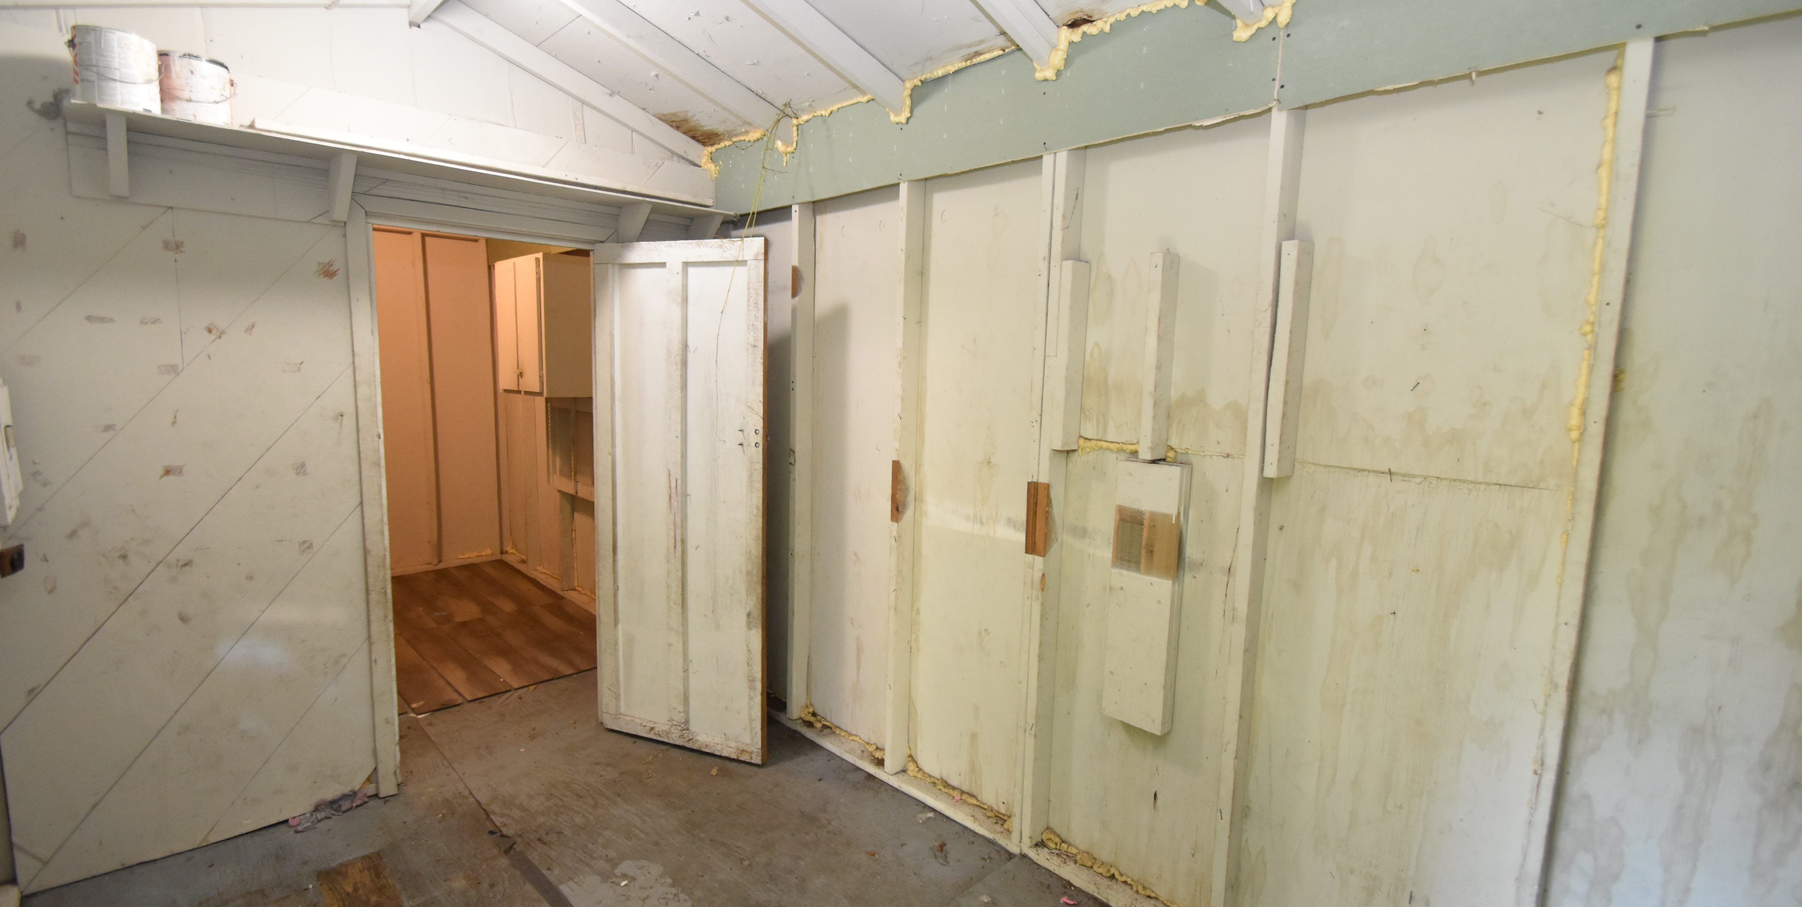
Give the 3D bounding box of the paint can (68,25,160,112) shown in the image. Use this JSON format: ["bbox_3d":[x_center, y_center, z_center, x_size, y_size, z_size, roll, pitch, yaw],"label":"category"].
[{"bbox_3d":[-2.096,-1.014,2.011,0.166,0.190,0.166,-5,9,-44],"label":"paint can"}]

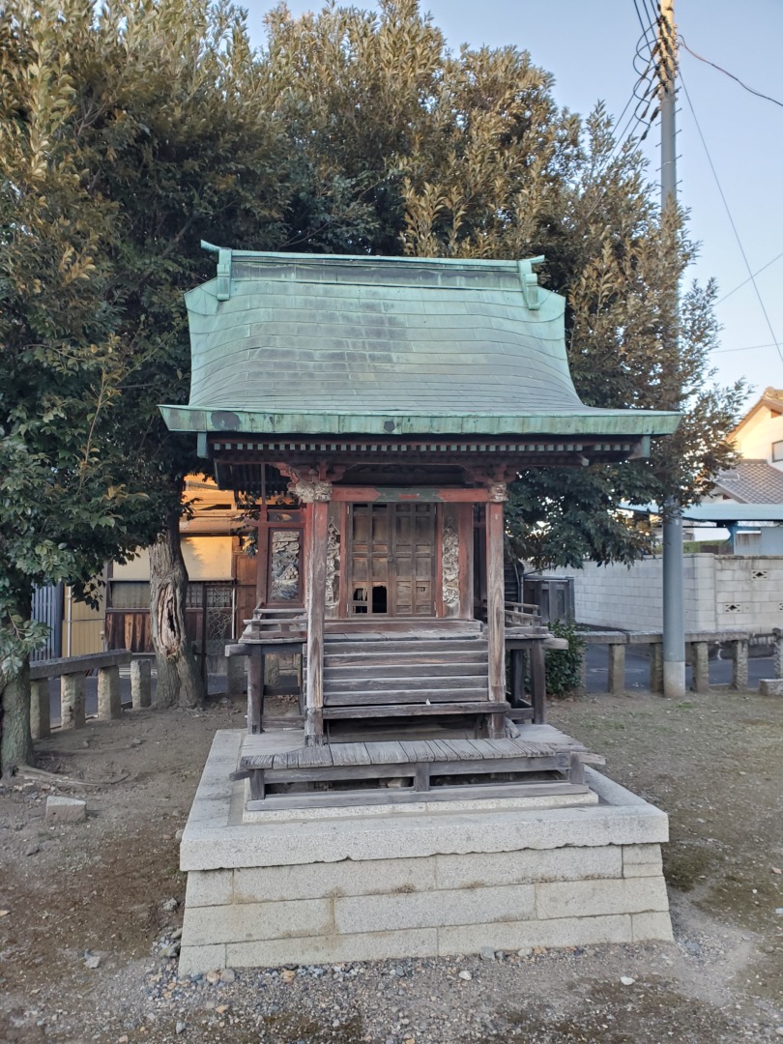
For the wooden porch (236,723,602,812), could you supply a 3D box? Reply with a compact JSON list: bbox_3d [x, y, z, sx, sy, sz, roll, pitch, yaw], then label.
[{"bbox_3d":[0.085,1.135,3.758,1.621,0.187,0.853,0,-4,-9],"label":"wooden porch"}]

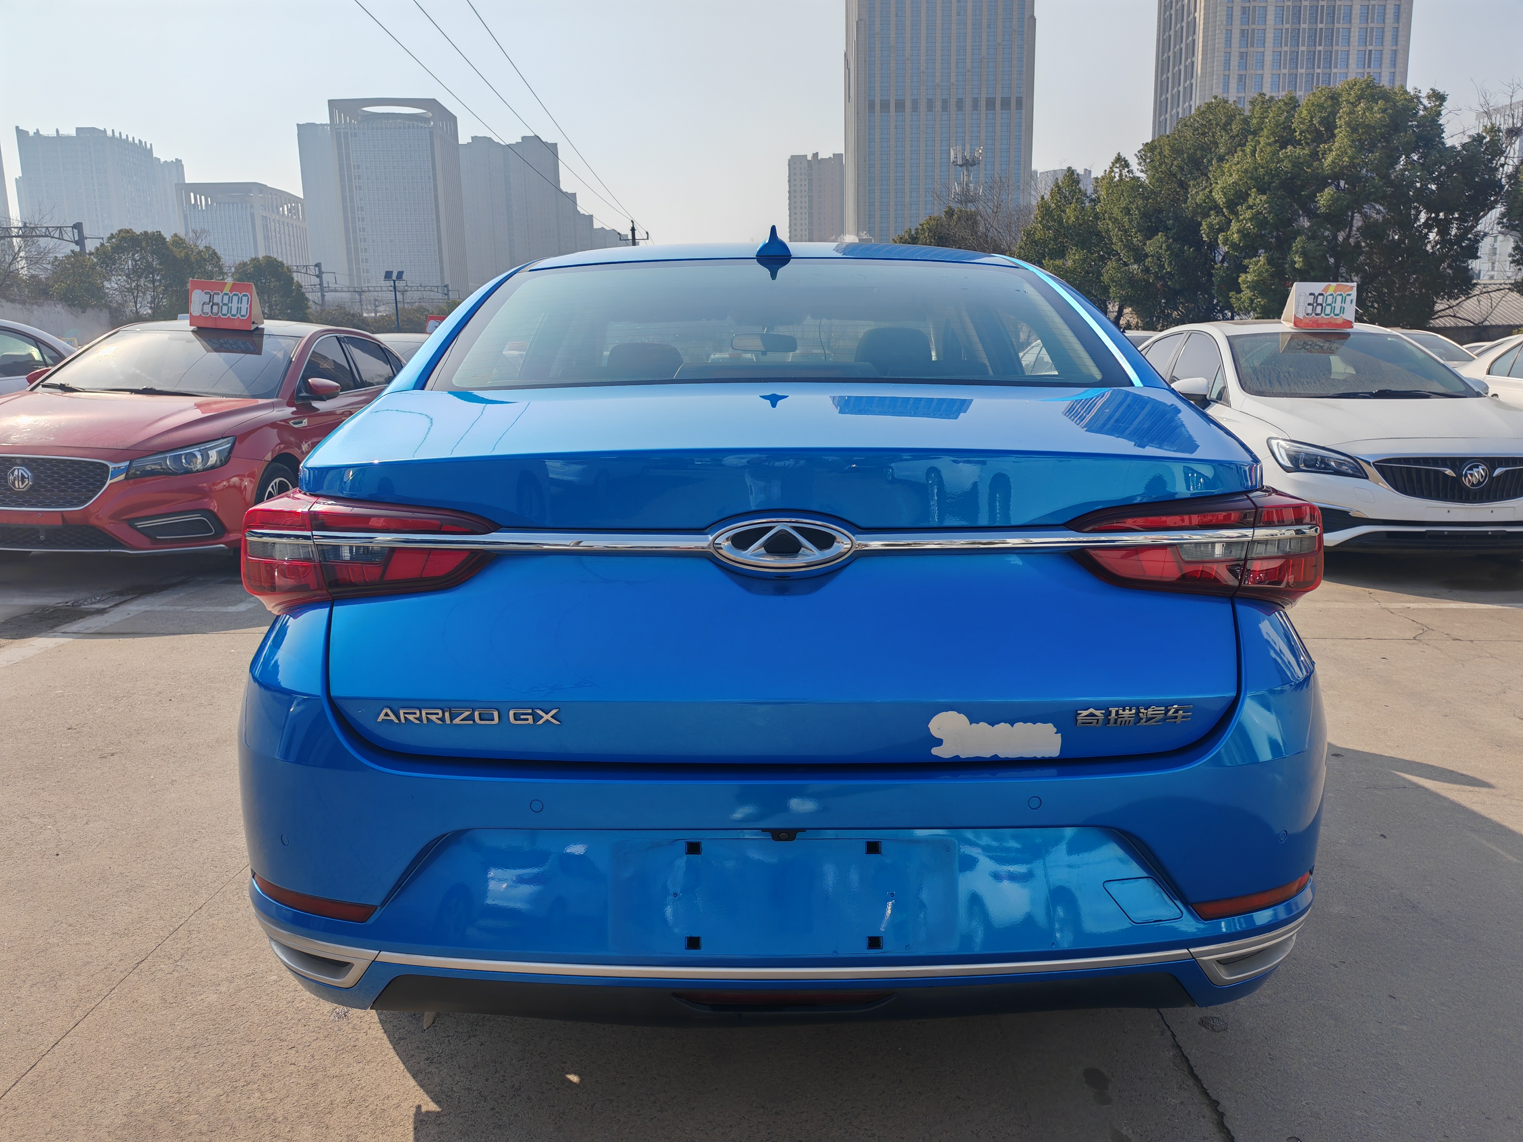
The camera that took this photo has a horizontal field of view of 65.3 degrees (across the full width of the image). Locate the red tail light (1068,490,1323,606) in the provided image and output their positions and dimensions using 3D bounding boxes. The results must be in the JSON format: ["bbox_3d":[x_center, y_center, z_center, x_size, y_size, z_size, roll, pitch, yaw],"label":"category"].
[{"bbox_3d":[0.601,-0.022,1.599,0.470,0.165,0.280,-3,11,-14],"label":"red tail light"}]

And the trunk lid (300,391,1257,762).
[{"bbox_3d":[0.028,-0.055,1.749,1.280,0.430,0.760,-1,10,0],"label":"trunk lid"}]

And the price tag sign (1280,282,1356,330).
[{"bbox_3d":[3.674,-1.751,7.838,0.400,0.310,0.200,0,11,3],"label":"price tag sign"}]

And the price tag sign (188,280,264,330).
[{"bbox_3d":[-3.480,-1.730,7.729,0.400,0.310,0.200,-1,11,-5],"label":"price tag sign"}]

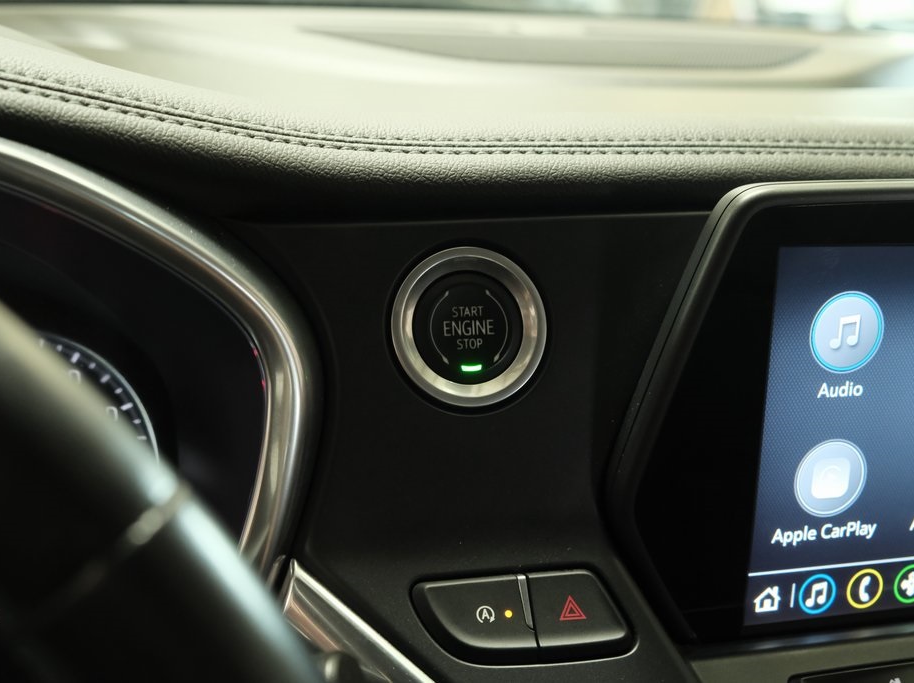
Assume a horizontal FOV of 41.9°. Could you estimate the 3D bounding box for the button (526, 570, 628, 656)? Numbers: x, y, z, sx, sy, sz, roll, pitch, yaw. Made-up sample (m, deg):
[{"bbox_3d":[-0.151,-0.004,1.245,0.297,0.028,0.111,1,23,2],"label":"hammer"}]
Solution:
[{"bbox_3d":[0.030,0.069,0.304,0.025,0.019,0.007,-1,-21,-14],"label":"button"}]

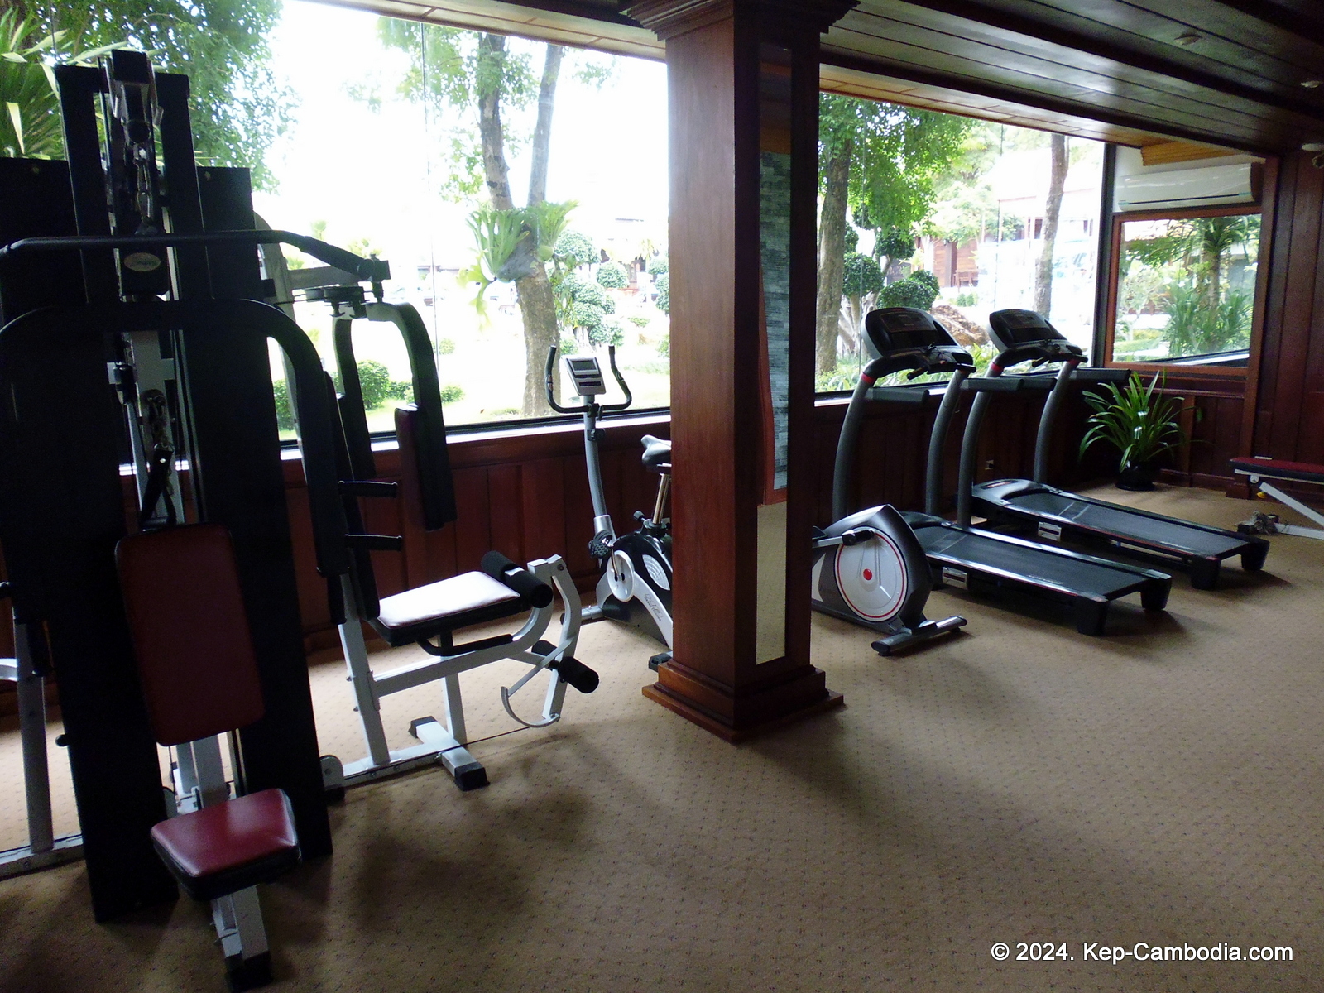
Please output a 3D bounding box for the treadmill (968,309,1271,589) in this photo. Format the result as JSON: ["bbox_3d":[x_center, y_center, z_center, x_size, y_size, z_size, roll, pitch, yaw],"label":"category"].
[{"bbox_3d":[2.706,-0.392,5.694,0.864,1.520,1.758,-9,13,-35],"label":"treadmill"}]

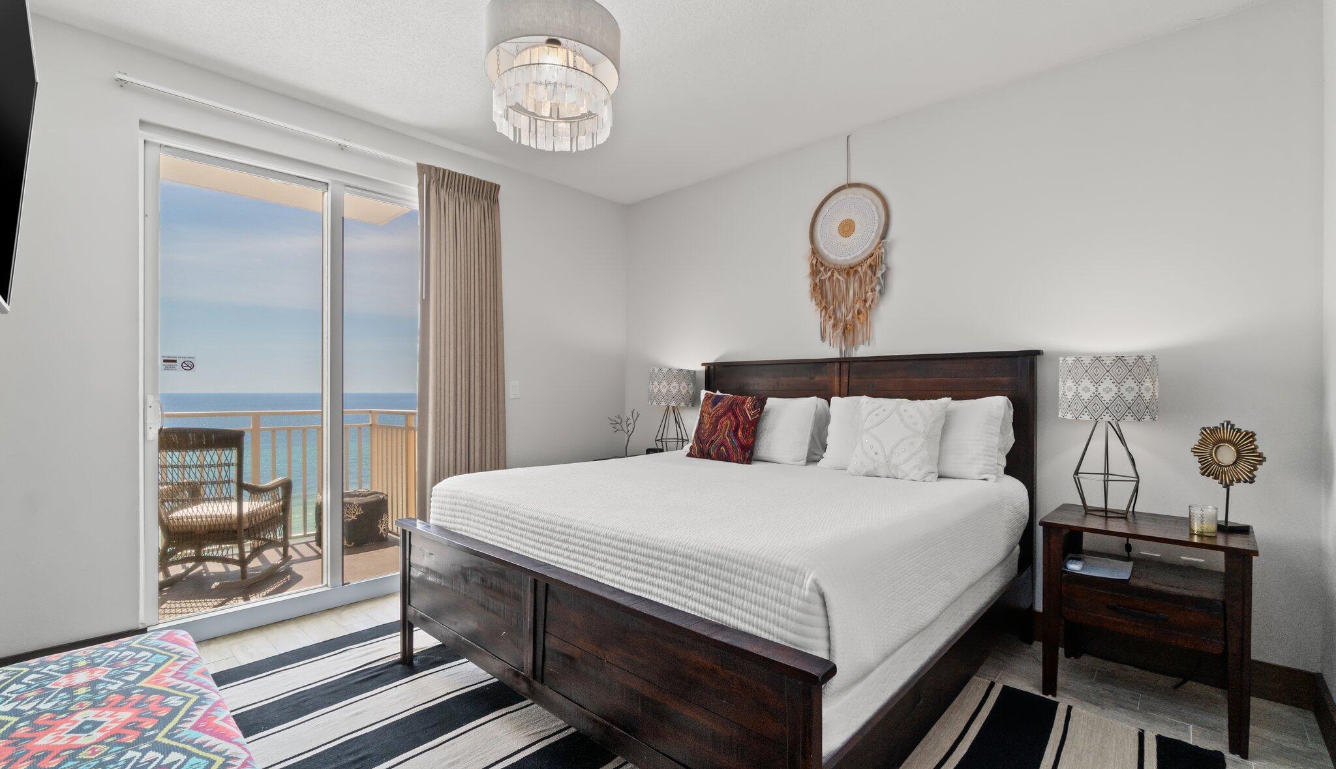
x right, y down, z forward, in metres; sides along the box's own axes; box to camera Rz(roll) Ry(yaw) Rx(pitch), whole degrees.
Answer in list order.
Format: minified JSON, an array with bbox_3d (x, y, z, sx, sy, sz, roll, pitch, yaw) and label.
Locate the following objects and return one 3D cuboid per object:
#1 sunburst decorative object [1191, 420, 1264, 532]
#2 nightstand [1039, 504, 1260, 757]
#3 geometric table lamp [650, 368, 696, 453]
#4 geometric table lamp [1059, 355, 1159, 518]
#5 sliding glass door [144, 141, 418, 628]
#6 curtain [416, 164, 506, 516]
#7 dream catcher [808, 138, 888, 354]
[{"bbox_3d":[2.093,0.345,2.083,0.235,0.405,0.080,0,0,12],"label":"sunburst decorative object"},{"bbox_3d":[1.878,0.896,2.196,0.600,0.690,0.490,0,0,43],"label":"nightstand"},{"bbox_3d":[0.032,0.209,3.890,0.330,0.675,0.330,0,0,0],"label":"geometric table lamp"},{"bbox_3d":[1.857,0.214,2.346,0.330,0.675,0.330,0,0,43],"label":"geometric table lamp"},{"bbox_3d":[-1.875,0.006,3.133,0.120,2.280,1.600,0,0,43],"label":"sliding glass door"},{"bbox_3d":[-1.287,-0.073,3.544,0.140,2.500,0.600,0,0,43],"label":"curtain"},{"bbox_3d":[1.067,-0.831,3.326,0.495,1.290,0.060,0,0,43],"label":"dream catcher"}]

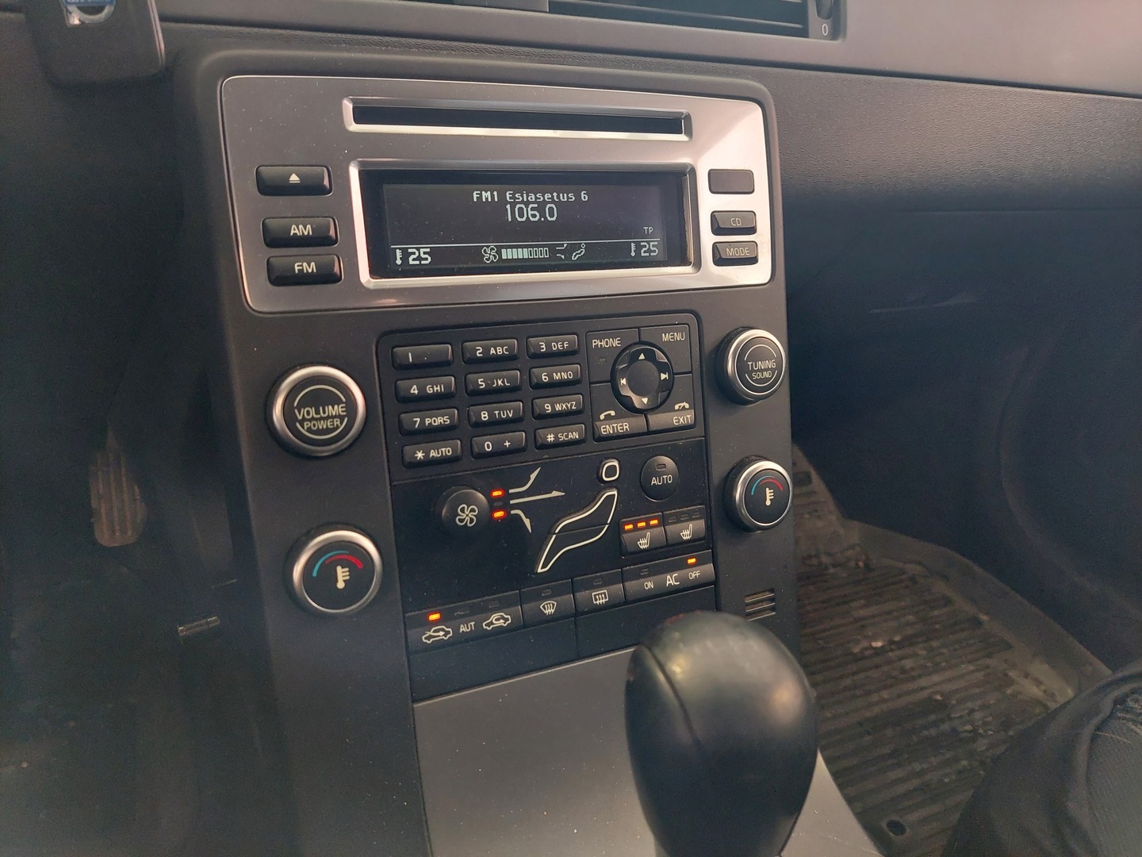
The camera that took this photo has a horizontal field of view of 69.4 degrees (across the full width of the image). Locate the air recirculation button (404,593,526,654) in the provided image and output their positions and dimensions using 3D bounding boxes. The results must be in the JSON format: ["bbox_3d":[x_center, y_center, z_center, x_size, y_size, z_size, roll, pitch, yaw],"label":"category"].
[{"bbox_3d":[-0.037,0.068,0.293,0.042,0.014,0.004,-7,5,-25],"label":"air recirculation button"}]

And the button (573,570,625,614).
[{"bbox_3d":[0.011,0.063,0.315,0.021,0.014,0.004,-7,5,-25],"label":"button"}]

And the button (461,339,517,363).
[{"bbox_3d":[-0.028,-0.027,0.293,0.020,0.007,0.004,-7,5,-25],"label":"button"}]

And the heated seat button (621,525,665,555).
[{"bbox_3d":[0.029,0.044,0.323,0.019,0.008,0.004,-7,5,-25],"label":"heated seat button"}]

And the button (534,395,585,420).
[{"bbox_3d":[-0.005,-0.008,0.319,0.021,0.009,0.004,-7,5,-24],"label":"button"}]

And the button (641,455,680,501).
[{"bbox_3d":[0.037,0.020,0.338,0.018,0.018,0.004,-7,5,-24],"label":"button"}]

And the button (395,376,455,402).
[{"bbox_3d":[-0.050,-0.014,0.284,0.020,0.007,0.004,-7,5,-25],"label":"button"}]

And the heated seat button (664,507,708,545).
[{"bbox_3d":[0.048,0.041,0.344,0.018,0.014,0.005,-7,5,-24],"label":"heated seat button"}]

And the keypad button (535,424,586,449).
[{"bbox_3d":[-0.003,0.003,0.306,0.020,0.007,0.004,-7,5,-25],"label":"keypad button"}]

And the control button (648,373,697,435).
[{"bbox_3d":[0.040,-0.010,0.326,0.021,0.021,0.004,-7,5,-25],"label":"control button"}]

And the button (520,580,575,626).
[{"bbox_3d":[-0.008,0.065,0.306,0.021,0.014,0.004,-7,5,-25],"label":"button"}]

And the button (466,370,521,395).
[{"bbox_3d":[-0.029,-0.017,0.308,0.021,0.009,0.004,-7,5,-24],"label":"button"}]

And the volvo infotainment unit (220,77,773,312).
[{"bbox_3d":[-0.016,-0.087,0.313,0.212,0.078,0.014,-7,5,-24],"label":"volvo infotainment unit"}]

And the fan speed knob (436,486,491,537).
[{"bbox_3d":[-0.039,0.030,0.301,0.018,0.018,0.010,-7,5,-24],"label":"fan speed knob"}]

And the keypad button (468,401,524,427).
[{"bbox_3d":[-0.028,-0.006,0.309,0.021,0.009,0.004,-7,5,-24],"label":"keypad button"}]

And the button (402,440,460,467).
[{"bbox_3d":[-0.048,0.009,0.285,0.020,0.008,0.004,-7,5,-25],"label":"button"}]

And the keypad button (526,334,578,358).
[{"bbox_3d":[-0.007,-0.032,0.317,0.021,0.009,0.004,-7,5,-24],"label":"keypad button"}]

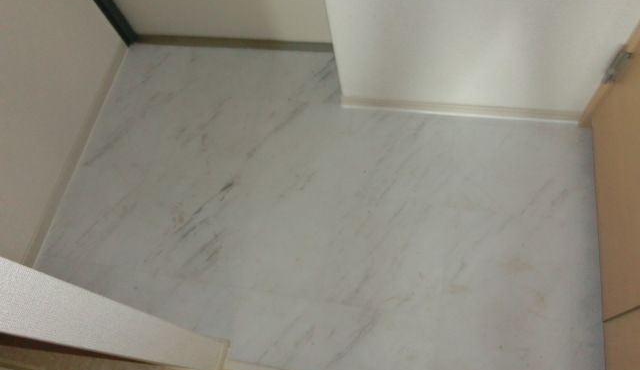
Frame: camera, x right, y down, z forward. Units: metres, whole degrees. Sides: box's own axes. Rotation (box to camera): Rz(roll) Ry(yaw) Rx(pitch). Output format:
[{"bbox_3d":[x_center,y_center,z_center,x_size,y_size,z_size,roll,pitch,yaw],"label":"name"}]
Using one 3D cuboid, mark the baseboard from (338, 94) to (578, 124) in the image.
[{"bbox_3d":[0.395,-0.224,1.340,0.677,0.060,0.012,6,66,12],"label":"baseboard"}]

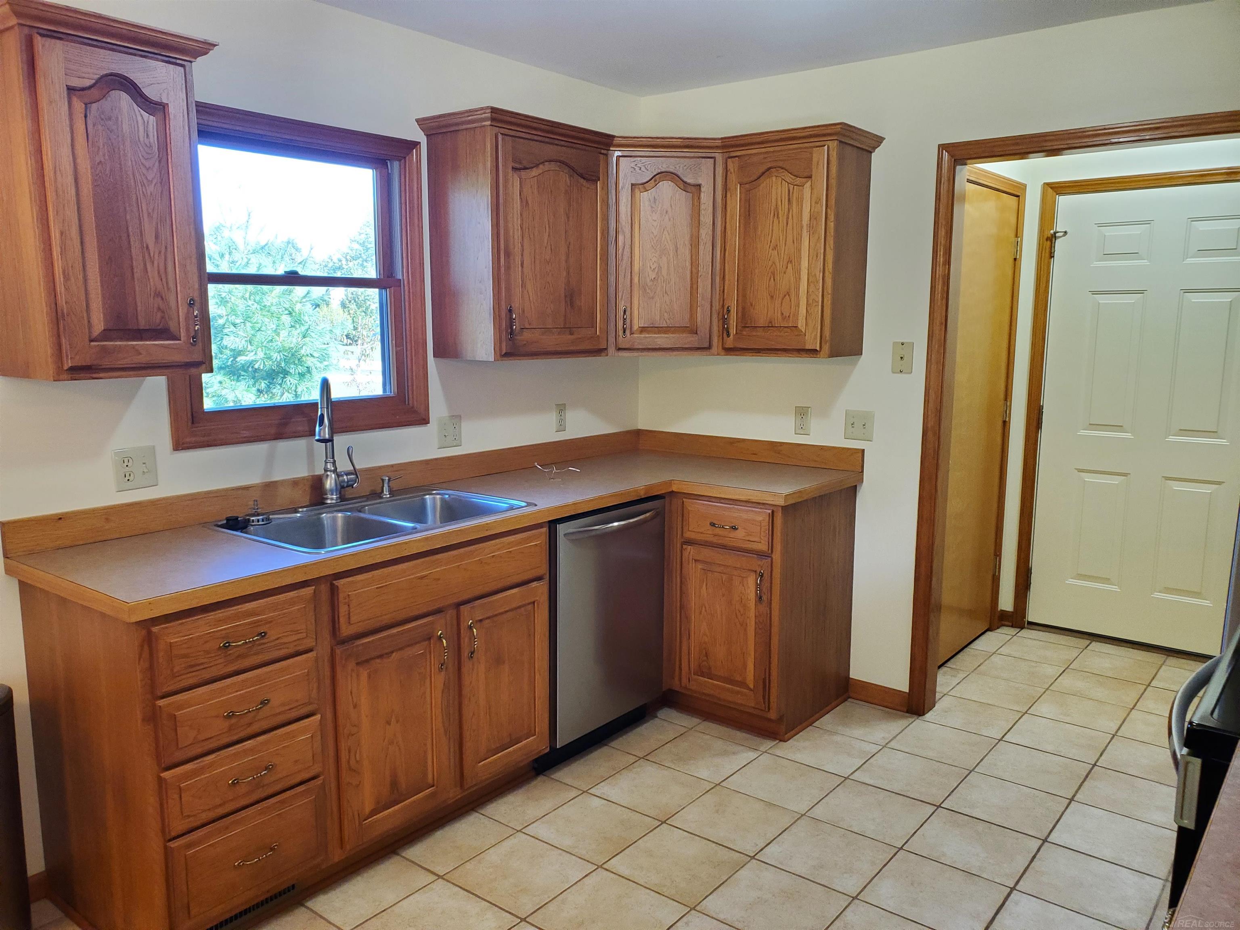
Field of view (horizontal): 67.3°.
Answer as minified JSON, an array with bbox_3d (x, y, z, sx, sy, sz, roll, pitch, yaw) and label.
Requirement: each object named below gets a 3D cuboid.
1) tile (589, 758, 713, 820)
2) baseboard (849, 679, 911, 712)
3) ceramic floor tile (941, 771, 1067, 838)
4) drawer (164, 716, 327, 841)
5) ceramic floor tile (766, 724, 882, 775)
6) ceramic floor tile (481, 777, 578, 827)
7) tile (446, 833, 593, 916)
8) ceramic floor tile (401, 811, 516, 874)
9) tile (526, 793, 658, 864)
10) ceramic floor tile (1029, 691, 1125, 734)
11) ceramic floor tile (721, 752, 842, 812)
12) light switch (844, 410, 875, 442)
[{"bbox_3d":[0.106,1.056,3.028,0.303,0.010,0.297,6,11,39],"label":"tile"},{"bbox_3d":[1.024,0.910,3.688,0.244,0.081,0.014,6,10,38],"label":"baseboard"},{"bbox_3d":[1.195,1.054,2.885,0.295,0.010,0.295,6,10,38],"label":"ceramic floor tile"},{"bbox_3d":[-1.020,0.702,2.288,0.435,0.154,0.383,6,10,38],"label":"drawer"},{"bbox_3d":[0.730,1.012,3.296,0.293,0.010,0.297,6,11,39],"label":"ceramic floor tile"},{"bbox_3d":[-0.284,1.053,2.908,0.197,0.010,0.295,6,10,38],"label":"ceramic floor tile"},{"bbox_3d":[-0.272,1.125,2.564,0.303,0.010,0.297,6,11,39],"label":"tile"},{"bbox_3d":[-0.468,1.086,2.678,0.194,0.010,0.295,6,10,38],"label":"ceramic floor tile"},{"bbox_3d":[-0.083,1.090,2.796,0.303,0.010,0.297,6,11,39],"label":"tile"},{"bbox_3d":[1.769,0.953,3.583,0.295,0.010,0.295,6,10,38],"label":"ceramic floor tile"},{"bbox_3d":[0.530,1.034,3.028,0.295,0.010,0.295,6,10,38],"label":"ceramic floor tile"},{"bbox_3d":[0.908,-0.149,3.542,0.117,0.114,0.016,6,10,38],"label":"light switch"}]

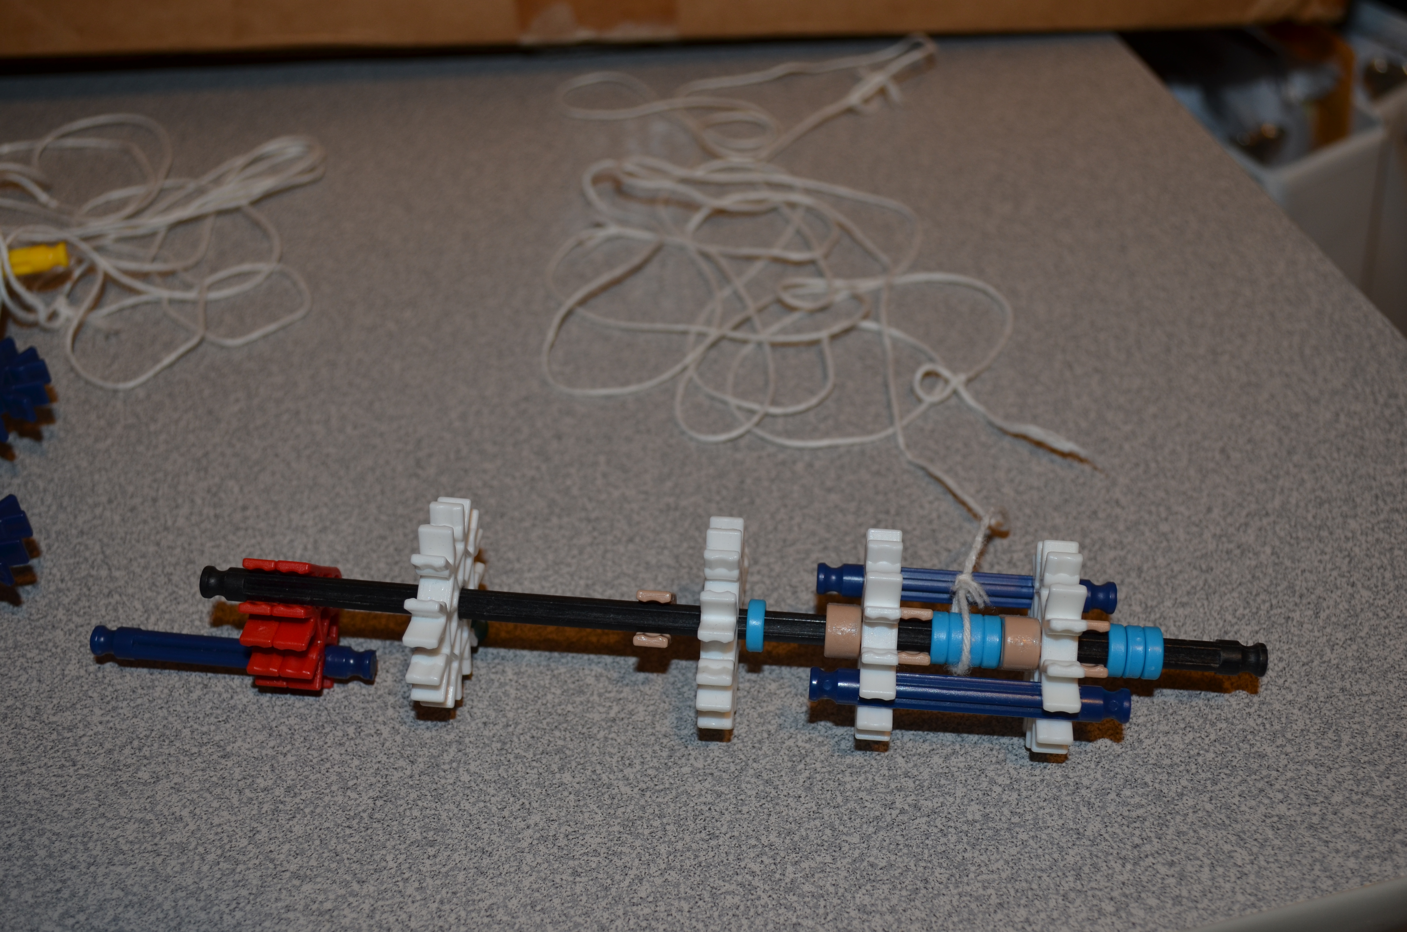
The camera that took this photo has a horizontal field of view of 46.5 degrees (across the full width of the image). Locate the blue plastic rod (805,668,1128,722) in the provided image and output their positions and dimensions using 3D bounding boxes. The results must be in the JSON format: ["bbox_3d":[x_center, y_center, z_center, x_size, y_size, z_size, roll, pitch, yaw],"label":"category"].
[{"bbox_3d":[0.045,0.039,0.279,0.054,0.006,0.006,4,38,4],"label":"blue plastic rod"}]

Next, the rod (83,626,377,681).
[{"bbox_3d":[-0.089,0.036,0.312,0.054,0.006,0.006,5,38,3],"label":"rod"}]

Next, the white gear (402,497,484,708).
[{"bbox_3d":[-0.047,0.024,0.296,0.006,0.037,0.037,4,38,4],"label":"white gear"}]

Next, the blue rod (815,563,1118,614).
[{"bbox_3d":[0.048,0.022,0.300,0.054,0.006,0.006,4,38,4],"label":"blue rod"}]

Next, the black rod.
[{"bbox_3d":[0.004,0.028,0.293,0.190,0.006,0.006,4,38,4],"label":"black rod"}]

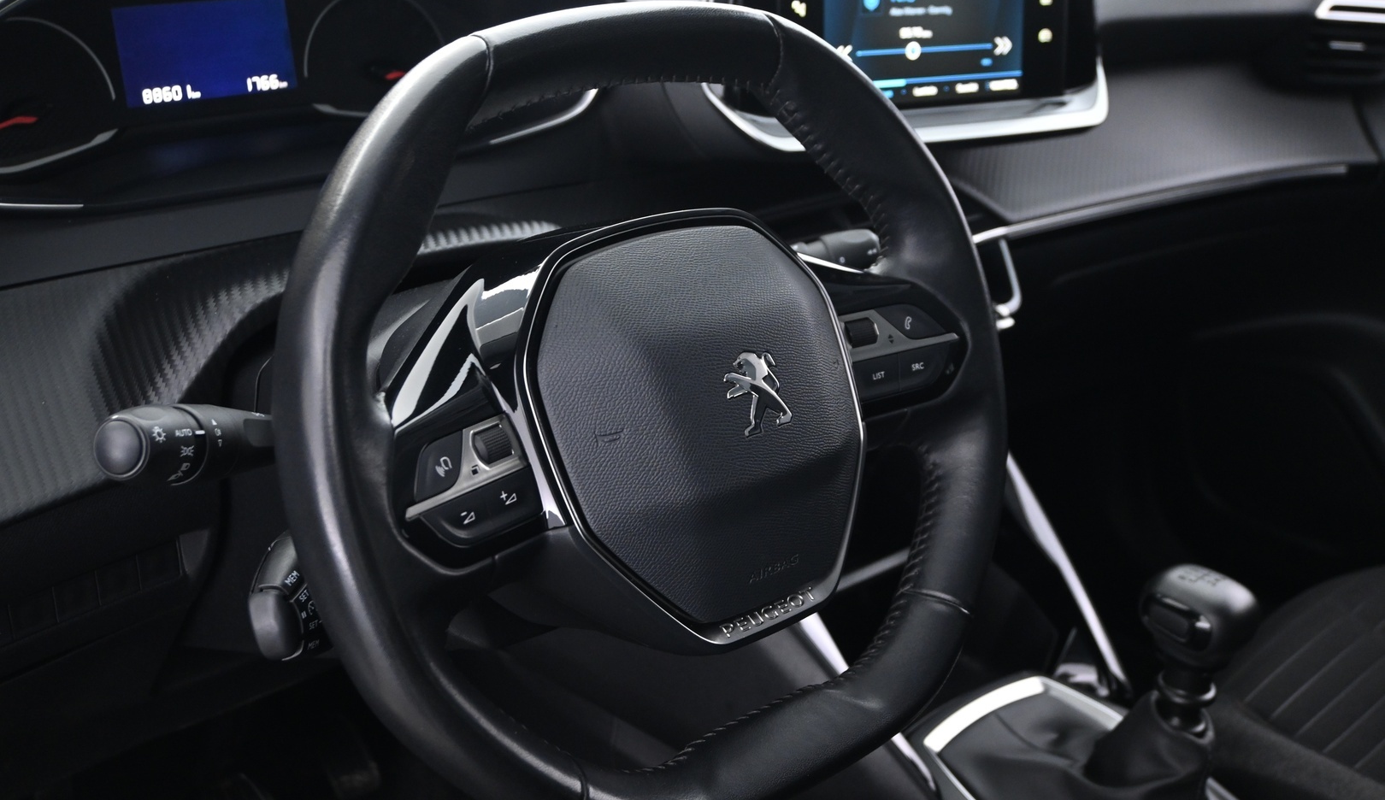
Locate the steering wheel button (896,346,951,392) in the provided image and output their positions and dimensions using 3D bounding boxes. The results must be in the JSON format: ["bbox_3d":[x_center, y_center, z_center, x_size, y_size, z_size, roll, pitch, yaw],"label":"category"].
[{"bbox_3d":[0.105,-0.015,0.705,0.029,0.019,0.008,-16,-1,-25],"label":"steering wheel button"}]

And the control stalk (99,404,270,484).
[{"bbox_3d":[-0.173,0.015,0.627,0.031,0.031,0.125,-13,-6,41],"label":"control stalk"}]

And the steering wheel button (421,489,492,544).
[{"bbox_3d":[-0.085,0.045,0.560,0.008,0.019,0.030,-18,1,43],"label":"steering wheel button"}]

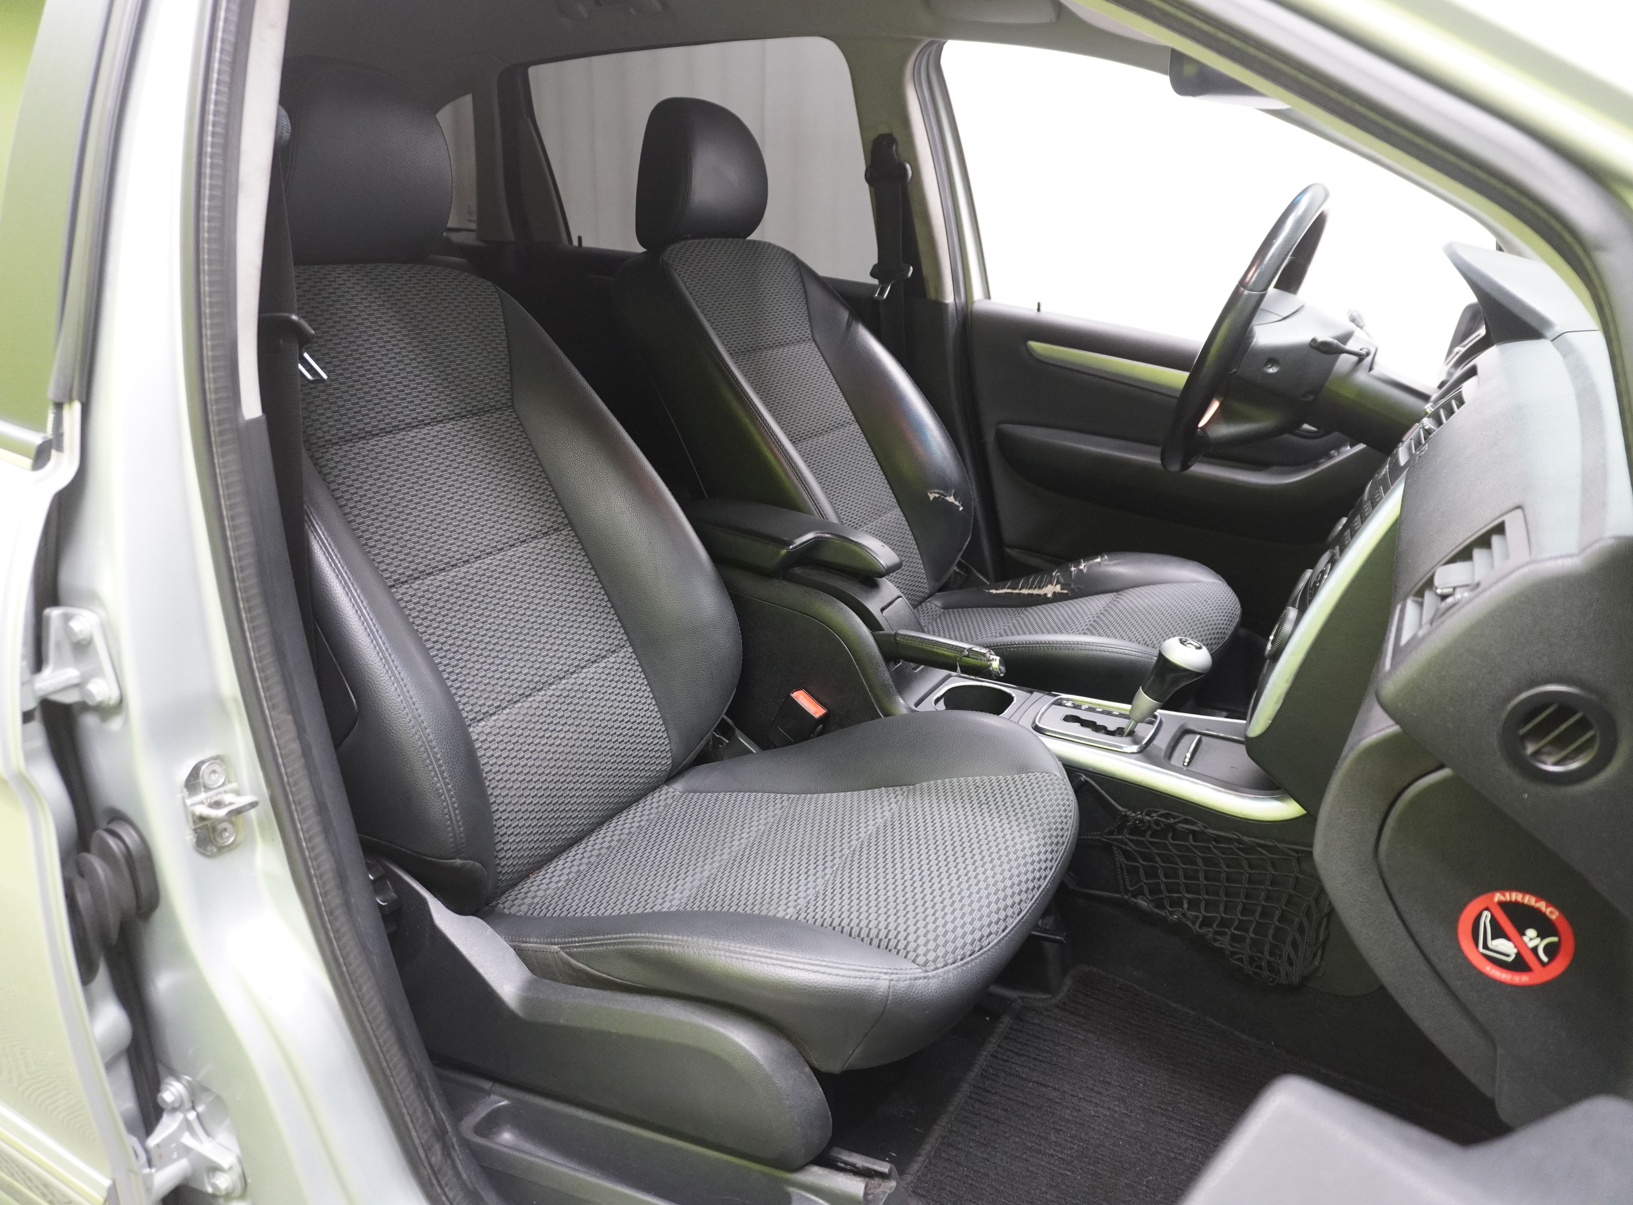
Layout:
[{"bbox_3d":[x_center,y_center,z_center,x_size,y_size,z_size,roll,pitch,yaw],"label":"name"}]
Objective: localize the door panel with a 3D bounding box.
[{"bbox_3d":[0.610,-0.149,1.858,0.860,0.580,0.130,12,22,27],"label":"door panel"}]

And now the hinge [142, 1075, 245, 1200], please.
[{"bbox_3d":[-0.469,0.404,0.908,0.050,0.078,0.047,12,22,27],"label":"hinge"}]

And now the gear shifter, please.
[{"bbox_3d":[0.362,0.092,1.284,0.055,0.130,0.052,31,30,18],"label":"gear shifter"}]

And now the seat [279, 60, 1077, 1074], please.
[{"bbox_3d":[-0.155,-0.071,1.120,0.830,0.810,0.540,12,22,27],"label":"seat"}]

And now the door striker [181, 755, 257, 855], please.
[{"bbox_3d":[-0.395,0.135,0.800,0.029,0.067,0.042,18,26,40],"label":"door striker"}]

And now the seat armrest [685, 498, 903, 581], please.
[{"bbox_3d":[-0.046,-0.084,1.464,0.335,0.070,0.120,12,22,27],"label":"seat armrest"}]

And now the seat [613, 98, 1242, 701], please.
[{"bbox_3d":[0.158,-0.280,1.699,0.860,0.810,0.530,12,22,27],"label":"seat"}]

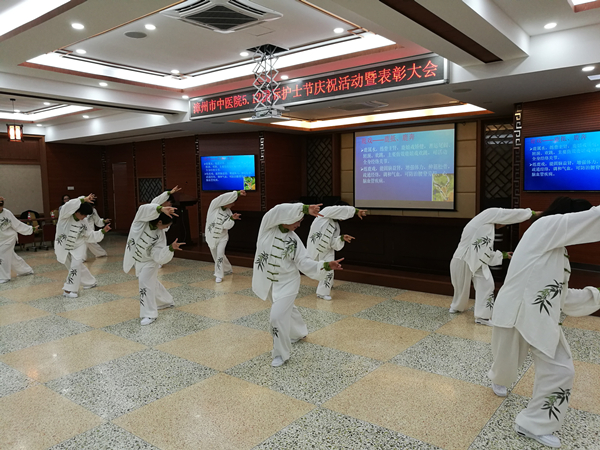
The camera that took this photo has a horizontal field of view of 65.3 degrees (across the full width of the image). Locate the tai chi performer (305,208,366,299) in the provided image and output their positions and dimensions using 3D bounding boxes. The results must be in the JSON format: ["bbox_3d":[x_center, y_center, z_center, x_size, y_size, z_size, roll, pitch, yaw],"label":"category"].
[{"bbox_3d":[0.495,0.331,6.496,0.630,1.260,0.660,-3,6,-25],"label":"tai chi performer"}]

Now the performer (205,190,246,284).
[{"bbox_3d":[-1.297,0.160,7.754,0.560,1.440,0.620,-3,5,-18],"label":"performer"}]

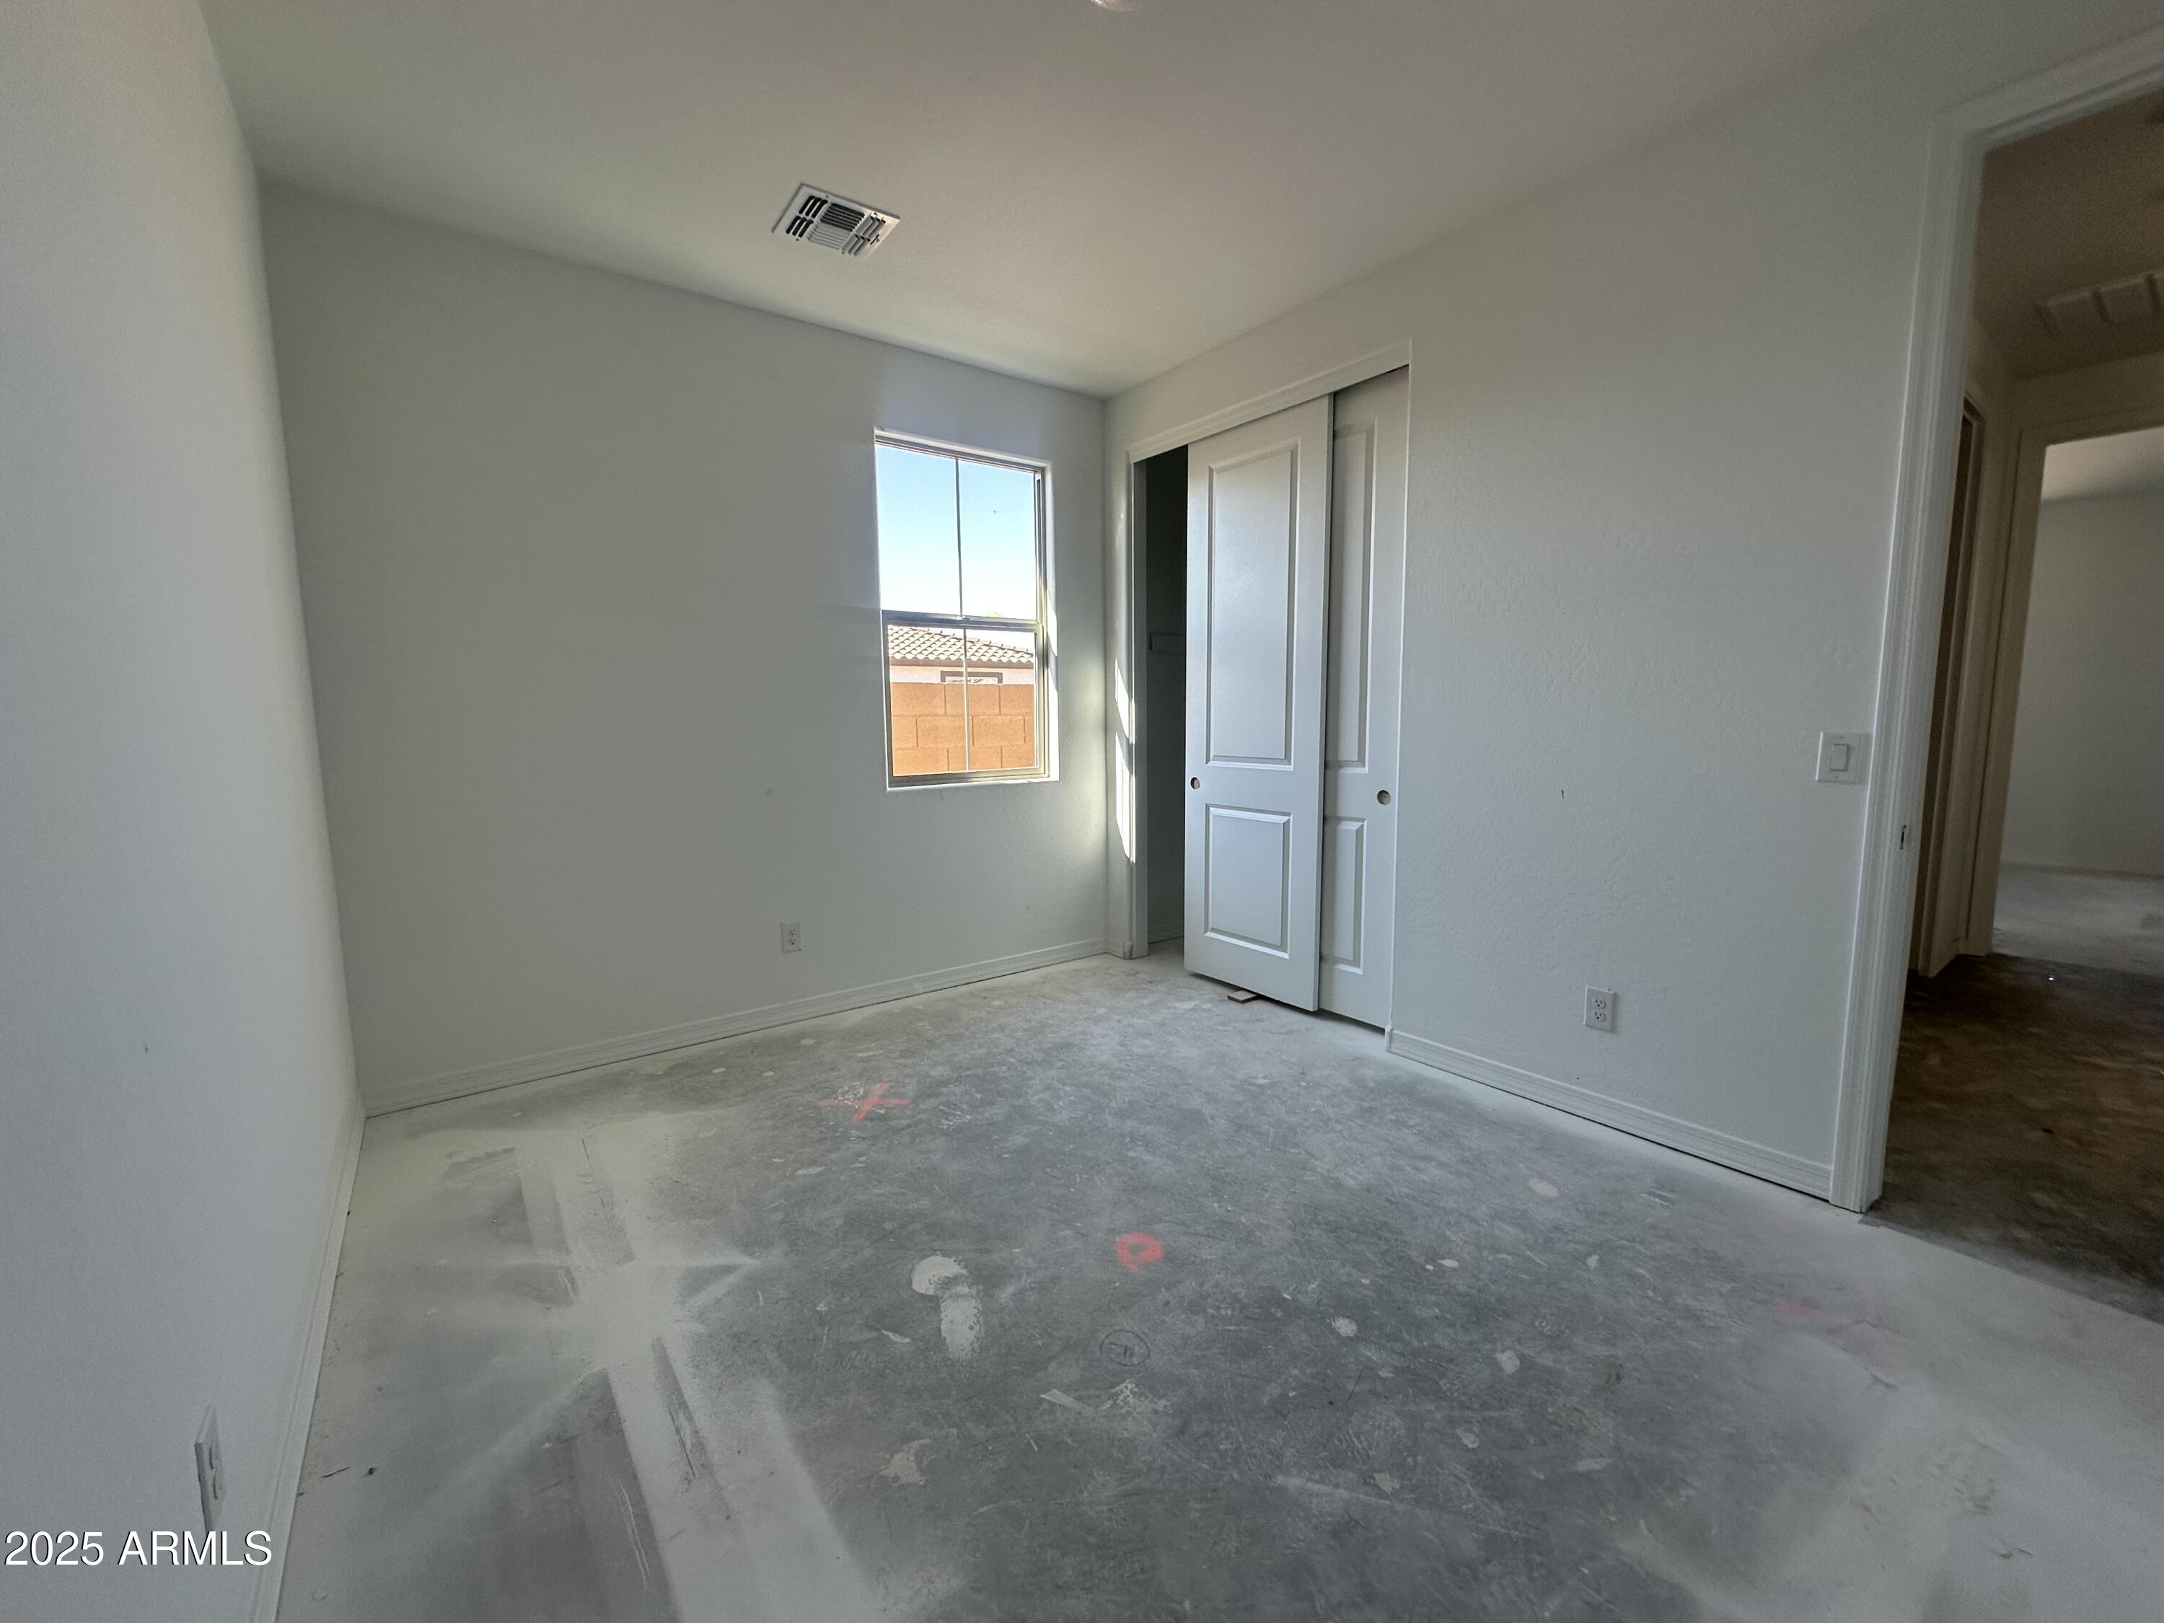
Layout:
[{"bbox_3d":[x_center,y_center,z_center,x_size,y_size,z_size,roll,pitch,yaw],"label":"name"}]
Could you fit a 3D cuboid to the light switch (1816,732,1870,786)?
[{"bbox_3d":[1.857,-0.129,2.137,0.008,0.122,0.083,-5,8,-36],"label":"light switch"}]

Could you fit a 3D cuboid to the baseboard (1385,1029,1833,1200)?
[{"bbox_3d":[1.521,0.894,2.726,0.016,0.086,1.274,-5,8,-36],"label":"baseboard"}]

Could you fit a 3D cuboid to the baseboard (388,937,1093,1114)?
[{"bbox_3d":[-1.079,0.813,3.687,3.024,0.086,0.016,-5,8,-36],"label":"baseboard"}]

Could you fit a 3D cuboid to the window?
[{"bbox_3d":[-0.523,-0.864,4.008,0.890,1.480,0.090,-5,8,-36],"label":"window"}]

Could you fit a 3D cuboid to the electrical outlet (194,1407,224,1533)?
[{"bbox_3d":[-1.056,0.796,1.061,0.008,0.118,0.081,-5,8,-36],"label":"electrical outlet"}]

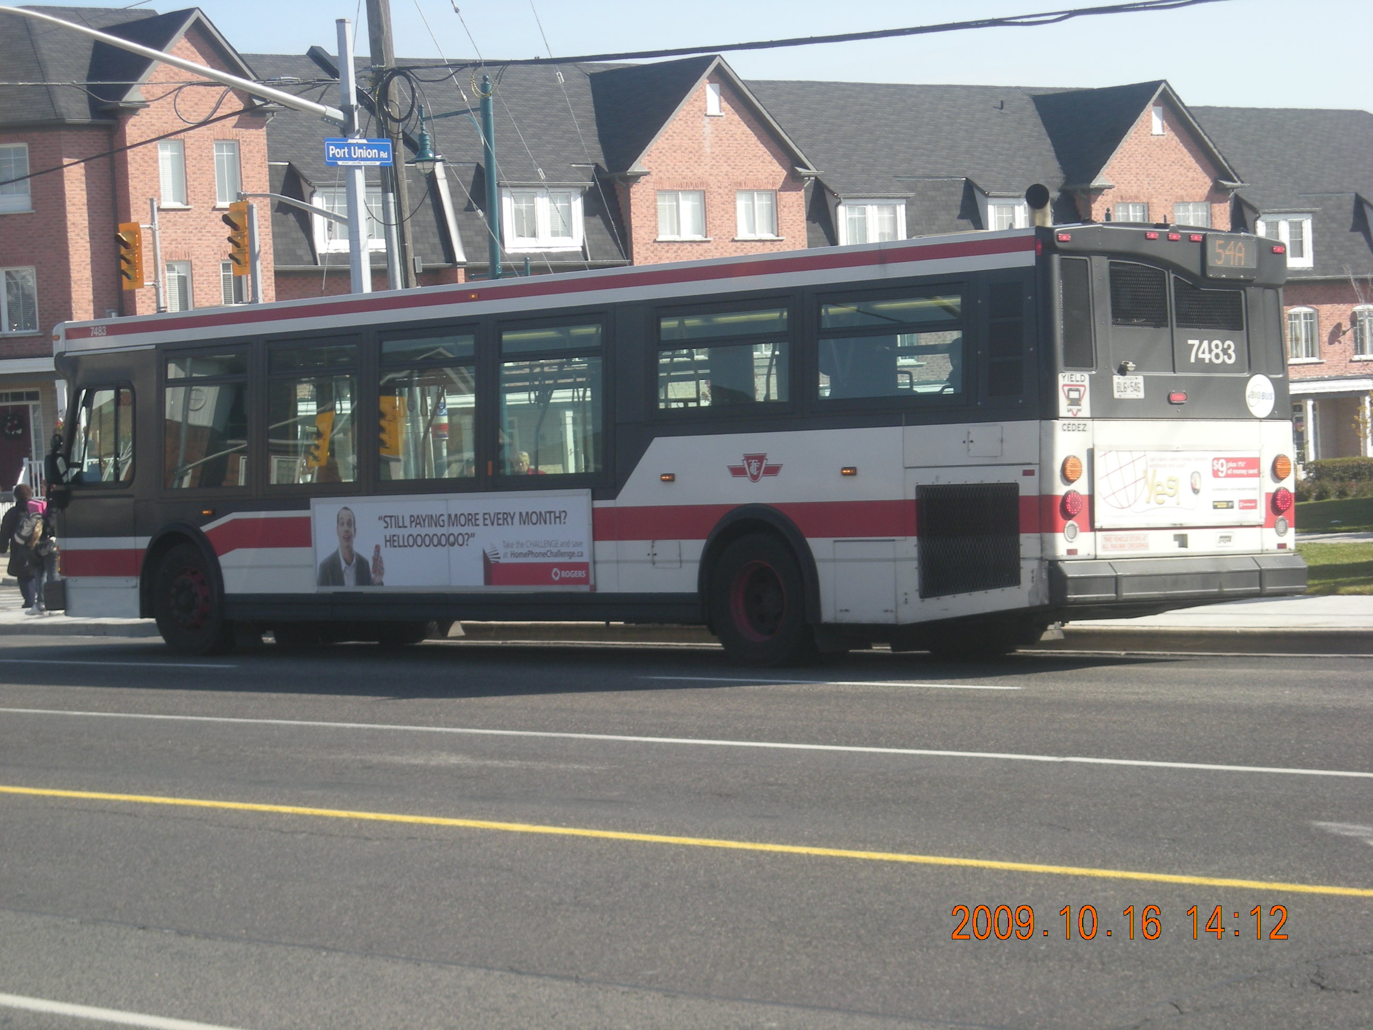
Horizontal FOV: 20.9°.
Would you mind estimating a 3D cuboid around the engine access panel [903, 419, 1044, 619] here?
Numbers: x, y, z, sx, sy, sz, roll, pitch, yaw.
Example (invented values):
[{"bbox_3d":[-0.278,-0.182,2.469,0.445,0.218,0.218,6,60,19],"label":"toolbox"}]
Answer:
[{"bbox_3d":[1.943,0.049,25.182,0.060,1.340,1.330,-1,0,-42],"label":"engine access panel"}]

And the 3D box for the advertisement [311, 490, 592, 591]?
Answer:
[{"bbox_3d":[-1.894,0.225,29.448,0.040,0.770,3.580,-1,0,-42],"label":"advertisement"}]

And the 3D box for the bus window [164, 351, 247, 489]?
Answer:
[{"bbox_3d":[-4.173,-0.810,32.343,0.060,1.160,1.250,-1,0,-43],"label":"bus window"}]

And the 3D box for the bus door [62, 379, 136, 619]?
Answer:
[{"bbox_3d":[-5.285,-0.132,33.581,0.090,2.040,1.220,-1,0,-43],"label":"bus door"}]

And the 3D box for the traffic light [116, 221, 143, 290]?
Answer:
[{"bbox_3d":[-9.023,-4.198,60.487,0.400,1.070,0.550,-3,1,-42],"label":"traffic light"}]

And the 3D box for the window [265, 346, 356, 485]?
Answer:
[{"bbox_3d":[-3.080,-0.833,30.803,0.050,1.140,1.260,0,-1,-42],"label":"window"}]

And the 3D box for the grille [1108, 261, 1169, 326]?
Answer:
[{"bbox_3d":[3.108,-1.515,25.732,0.610,0.430,0.050,-1,0,-43],"label":"grille"}]

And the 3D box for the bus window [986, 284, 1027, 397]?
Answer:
[{"bbox_3d":[2.143,-1.165,24.934,0.050,0.765,0.365,0,-1,-42],"label":"bus window"}]

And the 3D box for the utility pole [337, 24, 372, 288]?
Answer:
[{"bbox_3d":[-4.677,-3.305,53.300,0.270,7.580,0.270,-4,2,-43],"label":"utility pole"}]

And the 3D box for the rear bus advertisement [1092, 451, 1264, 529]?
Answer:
[{"bbox_3d":[3.397,-0.190,25.504,1.750,0.540,0.040,-1,0,-42],"label":"rear bus advertisement"}]

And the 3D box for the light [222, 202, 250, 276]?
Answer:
[{"bbox_3d":[-6.622,-4.075,55.000,0.370,1.110,0.430,-4,2,-43],"label":"light"}]

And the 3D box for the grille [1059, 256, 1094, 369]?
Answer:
[{"bbox_3d":[2.600,-1.341,24.883,0.290,0.730,0.050,-1,-2,-42],"label":"grille"}]

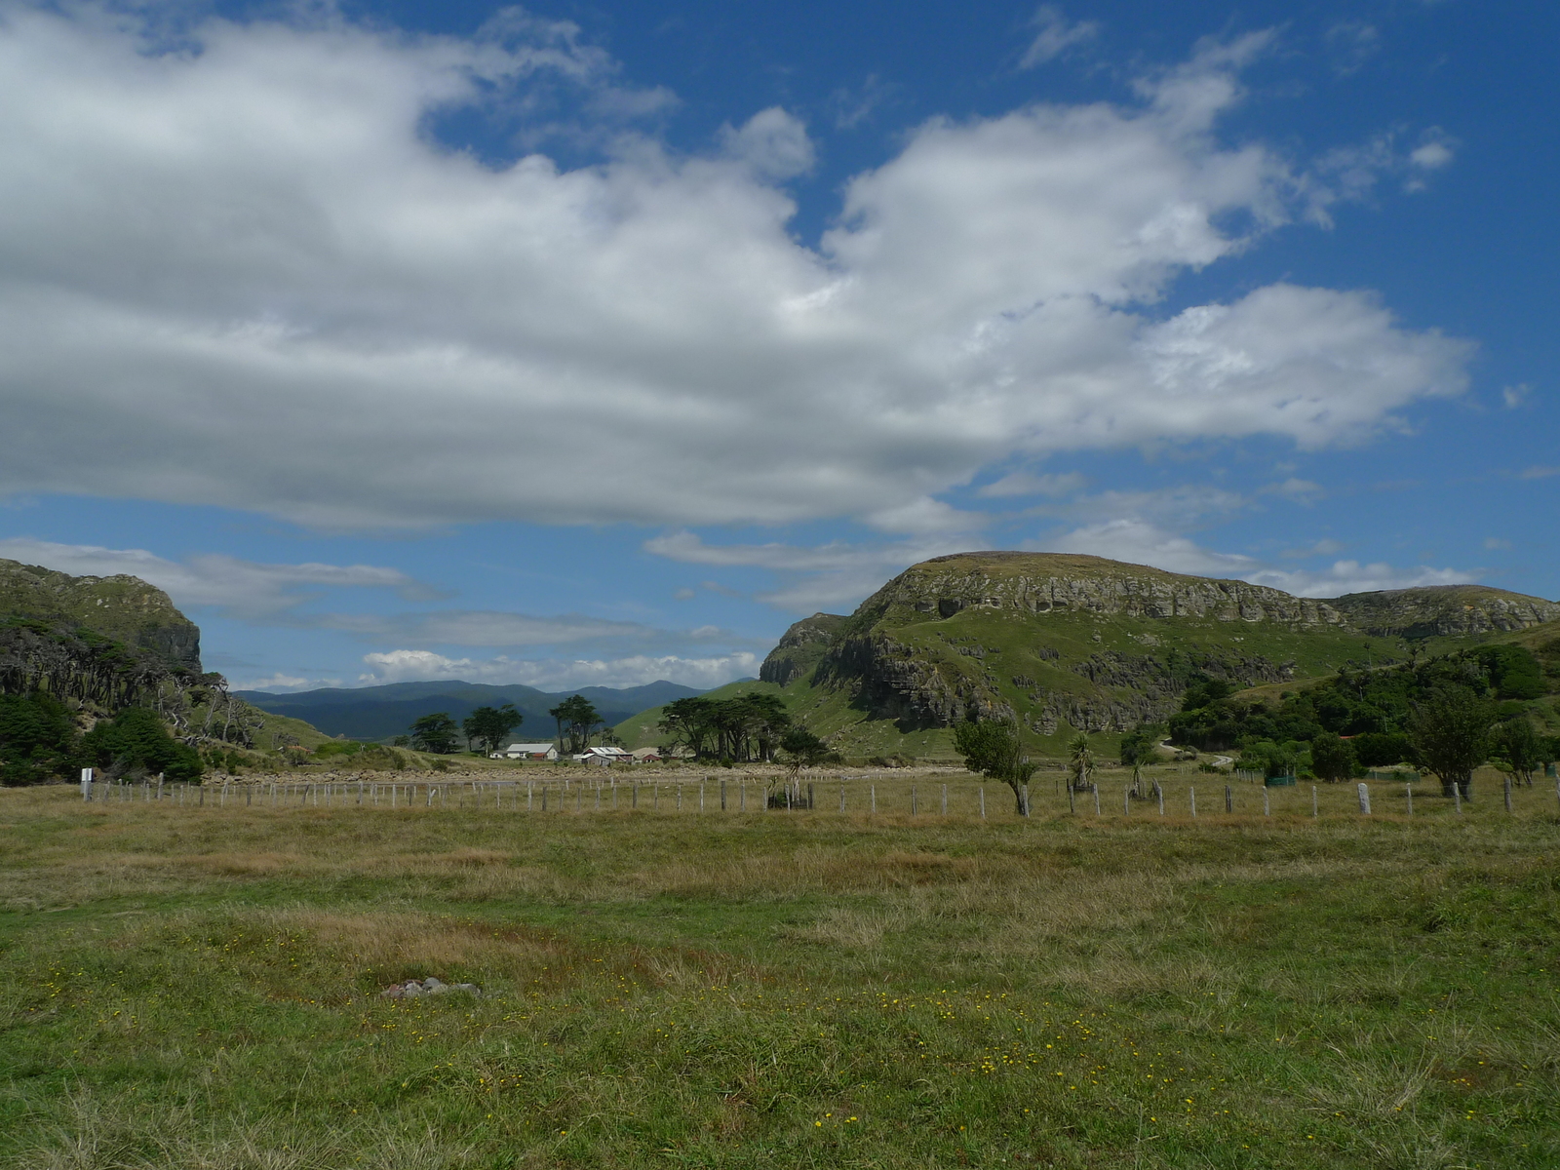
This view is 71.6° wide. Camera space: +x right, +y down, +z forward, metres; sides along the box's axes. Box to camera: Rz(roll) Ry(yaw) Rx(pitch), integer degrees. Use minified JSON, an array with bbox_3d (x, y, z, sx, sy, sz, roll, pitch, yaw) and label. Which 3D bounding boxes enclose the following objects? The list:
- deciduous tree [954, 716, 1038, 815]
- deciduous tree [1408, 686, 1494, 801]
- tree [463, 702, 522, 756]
[{"bbox_3d":[7.139,6.024,36.000,2.750,3.200,2.500,-2,-10,11],"label":"deciduous tree"},{"bbox_3d":[31.634,7.384,51.000,3.700,5.300,3.600,-6,-11,31],"label":"deciduous tree"},{"bbox_3d":[-90.411,45.397,340.000,18.000,16.500,16.000,3,-10,-15],"label":"tree"}]

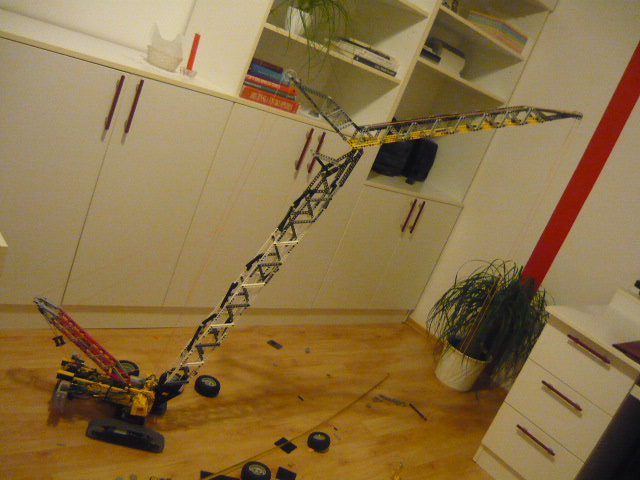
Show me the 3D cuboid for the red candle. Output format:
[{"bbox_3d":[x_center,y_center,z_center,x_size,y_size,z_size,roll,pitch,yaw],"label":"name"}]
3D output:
[{"bbox_3d":[-0.508,-0.762,2.484,0.020,0.148,0.020,7,23,-43],"label":"red candle"}]

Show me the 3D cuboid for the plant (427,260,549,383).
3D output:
[{"bbox_3d":[0.854,0.419,3.144,0.520,0.530,0.520,7,23,-43],"label":"plant"}]

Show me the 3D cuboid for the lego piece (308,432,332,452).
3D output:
[{"bbox_3d":[-0.001,0.766,2.314,0.081,0.038,0.081,7,23,-43],"label":"lego piece"}]

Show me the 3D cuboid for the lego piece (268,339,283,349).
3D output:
[{"bbox_3d":[-0.214,0.503,2.922,0.062,0.010,0.048,28,17,20],"label":"lego piece"}]

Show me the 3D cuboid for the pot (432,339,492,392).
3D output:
[{"bbox_3d":[0.759,0.670,3.291,0.264,0.213,0.264,7,23,-43],"label":"pot"}]

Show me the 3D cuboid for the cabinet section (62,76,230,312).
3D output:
[{"bbox_3d":[-0.774,-0.229,2.464,0.434,0.911,0.400,7,22,-44],"label":"cabinet section"}]

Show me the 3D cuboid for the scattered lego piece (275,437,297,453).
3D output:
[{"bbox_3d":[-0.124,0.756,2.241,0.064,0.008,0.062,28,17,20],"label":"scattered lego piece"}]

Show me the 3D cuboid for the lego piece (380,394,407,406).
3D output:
[{"bbox_3d":[0.345,0.751,2.857,0.130,0.012,0.016,21,16,-4],"label":"lego piece"}]

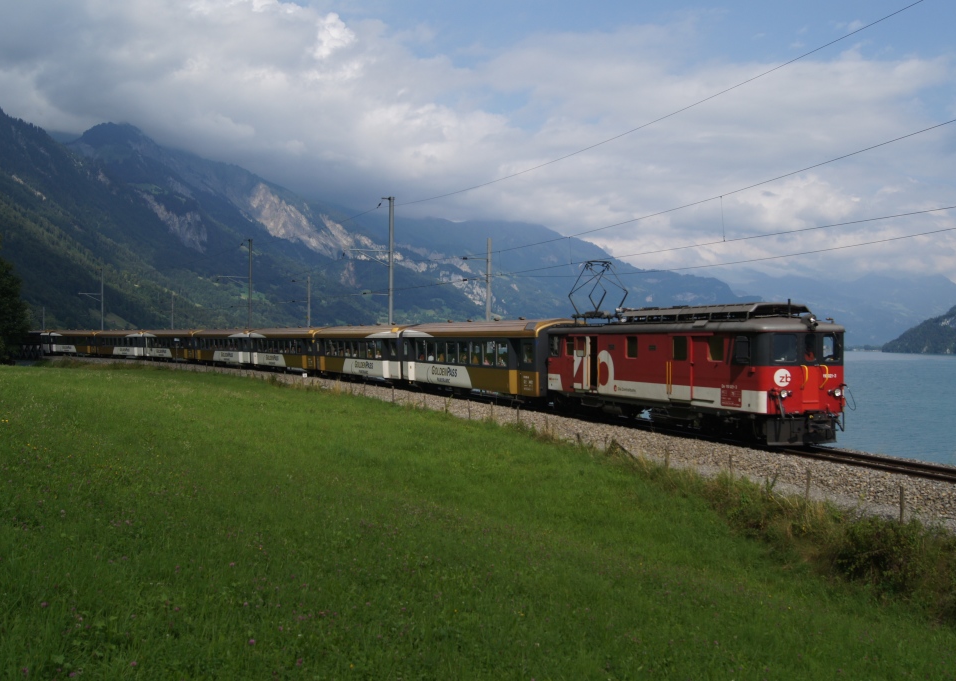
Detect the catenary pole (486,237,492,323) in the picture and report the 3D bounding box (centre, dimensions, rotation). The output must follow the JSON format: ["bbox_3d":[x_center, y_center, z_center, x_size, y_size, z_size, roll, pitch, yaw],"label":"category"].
[{"bbox_3d":[0.642,-1.312,53.991,0.250,9.120,0.250,1,0,-25],"label":"catenary pole"}]

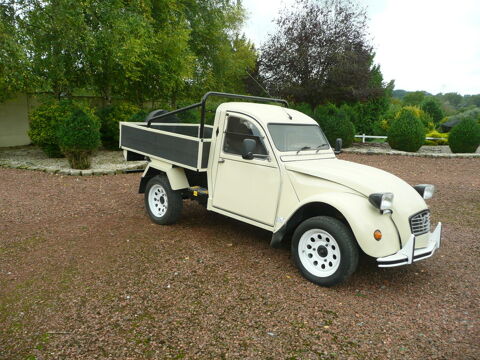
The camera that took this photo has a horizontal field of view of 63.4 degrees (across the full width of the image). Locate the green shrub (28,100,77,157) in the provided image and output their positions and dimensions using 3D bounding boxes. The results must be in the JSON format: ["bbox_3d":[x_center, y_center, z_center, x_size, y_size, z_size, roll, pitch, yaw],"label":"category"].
[{"bbox_3d":[-5.716,-1.555,11.900,1.502,1.762,1.502,-2,10,-25],"label":"green shrub"}]

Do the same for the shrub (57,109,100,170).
[{"bbox_3d":[-3.918,-0.998,9.450,1.073,1.460,1.073,-2,10,-22],"label":"shrub"}]

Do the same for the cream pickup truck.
[{"bbox_3d":[0.232,-0.162,4.680,1.600,1.680,4.060,-6,13,-45],"label":"cream pickup truck"}]

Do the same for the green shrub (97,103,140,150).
[{"bbox_3d":[-4.456,-1.961,14.300,1.624,1.786,1.624,-1,10,-17],"label":"green shrub"}]

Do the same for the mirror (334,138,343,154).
[{"bbox_3d":[1.216,-0.413,4.793,0.070,0.190,0.125,9,11,33],"label":"mirror"}]

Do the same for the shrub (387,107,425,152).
[{"bbox_3d":[7.470,-2.258,17.500,1.700,2.019,1.700,6,10,22],"label":"shrub"}]

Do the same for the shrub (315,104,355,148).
[{"bbox_3d":[4.455,-2.563,18.600,2.019,2.108,2.019,4,9,13],"label":"shrub"}]

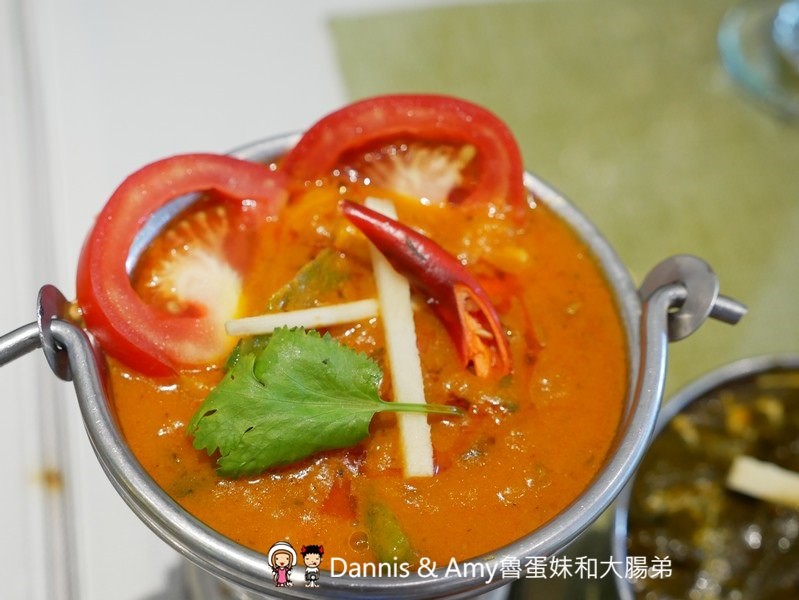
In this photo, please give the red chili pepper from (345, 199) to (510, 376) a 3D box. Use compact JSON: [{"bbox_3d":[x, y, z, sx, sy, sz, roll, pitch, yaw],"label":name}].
[{"bbox_3d":[0.008,-0.004,0.256,0.016,0.017,0.059,-28,62,-24],"label":"red chili pepper"}]

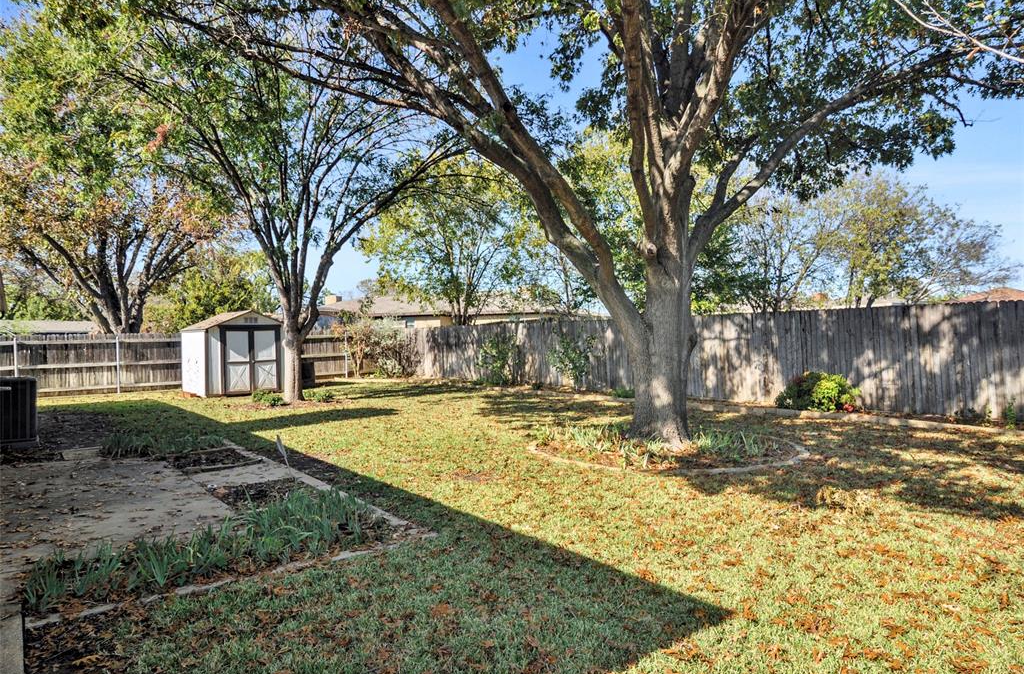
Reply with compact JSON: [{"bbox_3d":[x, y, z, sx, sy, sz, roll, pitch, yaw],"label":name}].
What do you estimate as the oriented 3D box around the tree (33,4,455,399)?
[{"bbox_3d":[-6.700,-3.154,16.100,10.000,9.700,9.200,0,-1,0],"label":"tree"}]

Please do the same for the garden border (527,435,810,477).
[{"bbox_3d":[2.100,1.489,8.650,4.000,0.130,3.900,0,-1,0],"label":"garden border"}]

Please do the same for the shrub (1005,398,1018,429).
[{"bbox_3d":[7.870,1.205,9.400,0.220,0.500,0.220,1,-1,-39],"label":"shrub"}]

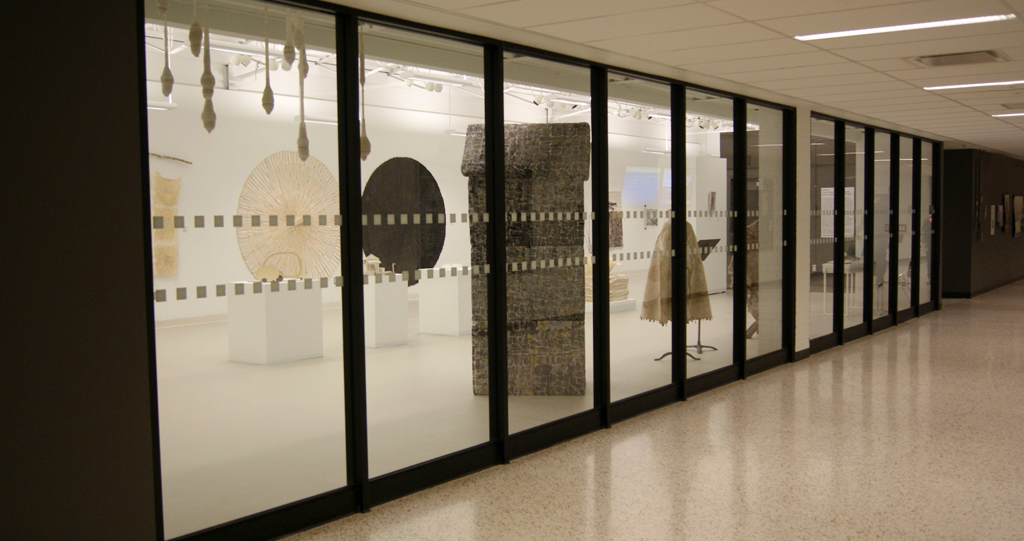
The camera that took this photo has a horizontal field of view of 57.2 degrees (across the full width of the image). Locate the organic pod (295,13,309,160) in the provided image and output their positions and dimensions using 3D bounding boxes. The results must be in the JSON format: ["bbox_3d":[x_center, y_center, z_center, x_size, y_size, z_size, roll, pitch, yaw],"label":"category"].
[{"bbox_3d":[-1.200,-1.069,5.360,0.075,0.877,0.075,2,5,37],"label":"organic pod"}]

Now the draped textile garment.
[{"bbox_3d":[1.748,0.003,9.973,0.739,1.100,0.550,1,4,10],"label":"draped textile garment"}]

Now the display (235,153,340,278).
[{"bbox_3d":[-3.264,-0.692,14.240,0.120,2.200,2.140,3,5,37],"label":"display"}]

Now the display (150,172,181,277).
[{"bbox_3d":[-4.747,-0.651,12.859,0.040,1.420,0.460,2,5,37],"label":"display"}]

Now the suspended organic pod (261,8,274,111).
[{"bbox_3d":[-1.347,-1.180,5.161,0.069,0.649,0.069,2,5,37],"label":"suspended organic pod"}]

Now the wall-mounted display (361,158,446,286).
[{"bbox_3d":[-1.831,-0.816,16.123,0.100,2.220,2.150,3,5,37],"label":"wall-mounted display"}]

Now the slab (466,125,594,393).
[{"bbox_3d":[0.154,-0.102,8.161,1.078,2.324,0.500,0,4,2],"label":"slab"}]

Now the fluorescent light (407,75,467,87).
[{"bbox_3d":[-1.048,-2.672,13.200,0.180,0.090,1.220,2,5,37],"label":"fluorescent light"}]

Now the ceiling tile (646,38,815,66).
[{"bbox_3d":[1.433,-1.456,6.260,1.116,0.020,0.610,3,5,37],"label":"ceiling tile"}]

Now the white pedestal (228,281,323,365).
[{"bbox_3d":[-2.566,0.541,10.203,0.640,0.850,0.750,2,5,37],"label":"white pedestal"}]

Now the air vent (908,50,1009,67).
[{"bbox_3d":[3.110,-1.493,6.550,0.580,0.060,0.580,2,5,37],"label":"air vent"}]

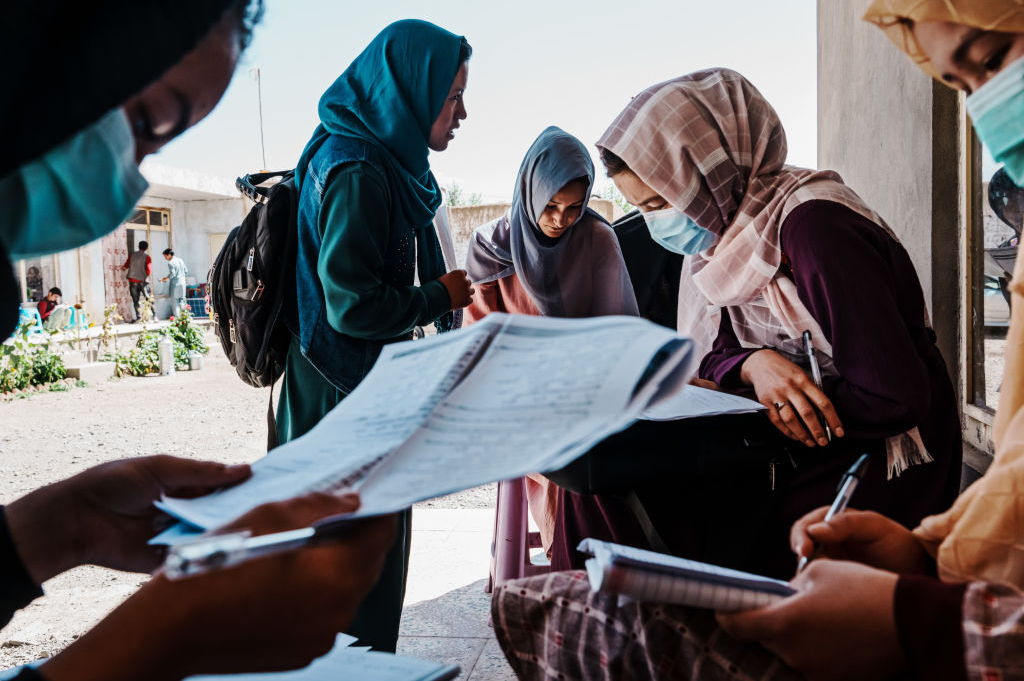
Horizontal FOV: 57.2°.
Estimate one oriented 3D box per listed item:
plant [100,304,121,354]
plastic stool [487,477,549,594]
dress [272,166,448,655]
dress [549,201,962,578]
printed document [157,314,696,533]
[{"bbox_3d":[-5.560,-0.166,13.000,0.280,0.680,0.280,-2,3,0],"label":"plant"},{"bbox_3d":[0.090,0.560,2.742,0.350,0.450,0.350,-2,3,0],"label":"plastic stool"},{"bbox_3d":[-0.288,0.170,2.033,0.330,1.100,0.450,-2,3,-8],"label":"dress"},{"bbox_3d":[0.345,0.232,1.355,0.560,0.850,0.440,-3,4,-16],"label":"dress"},{"bbox_3d":[-0.073,0.066,0.780,0.370,0.090,0.265,-13,26,41],"label":"printed document"}]

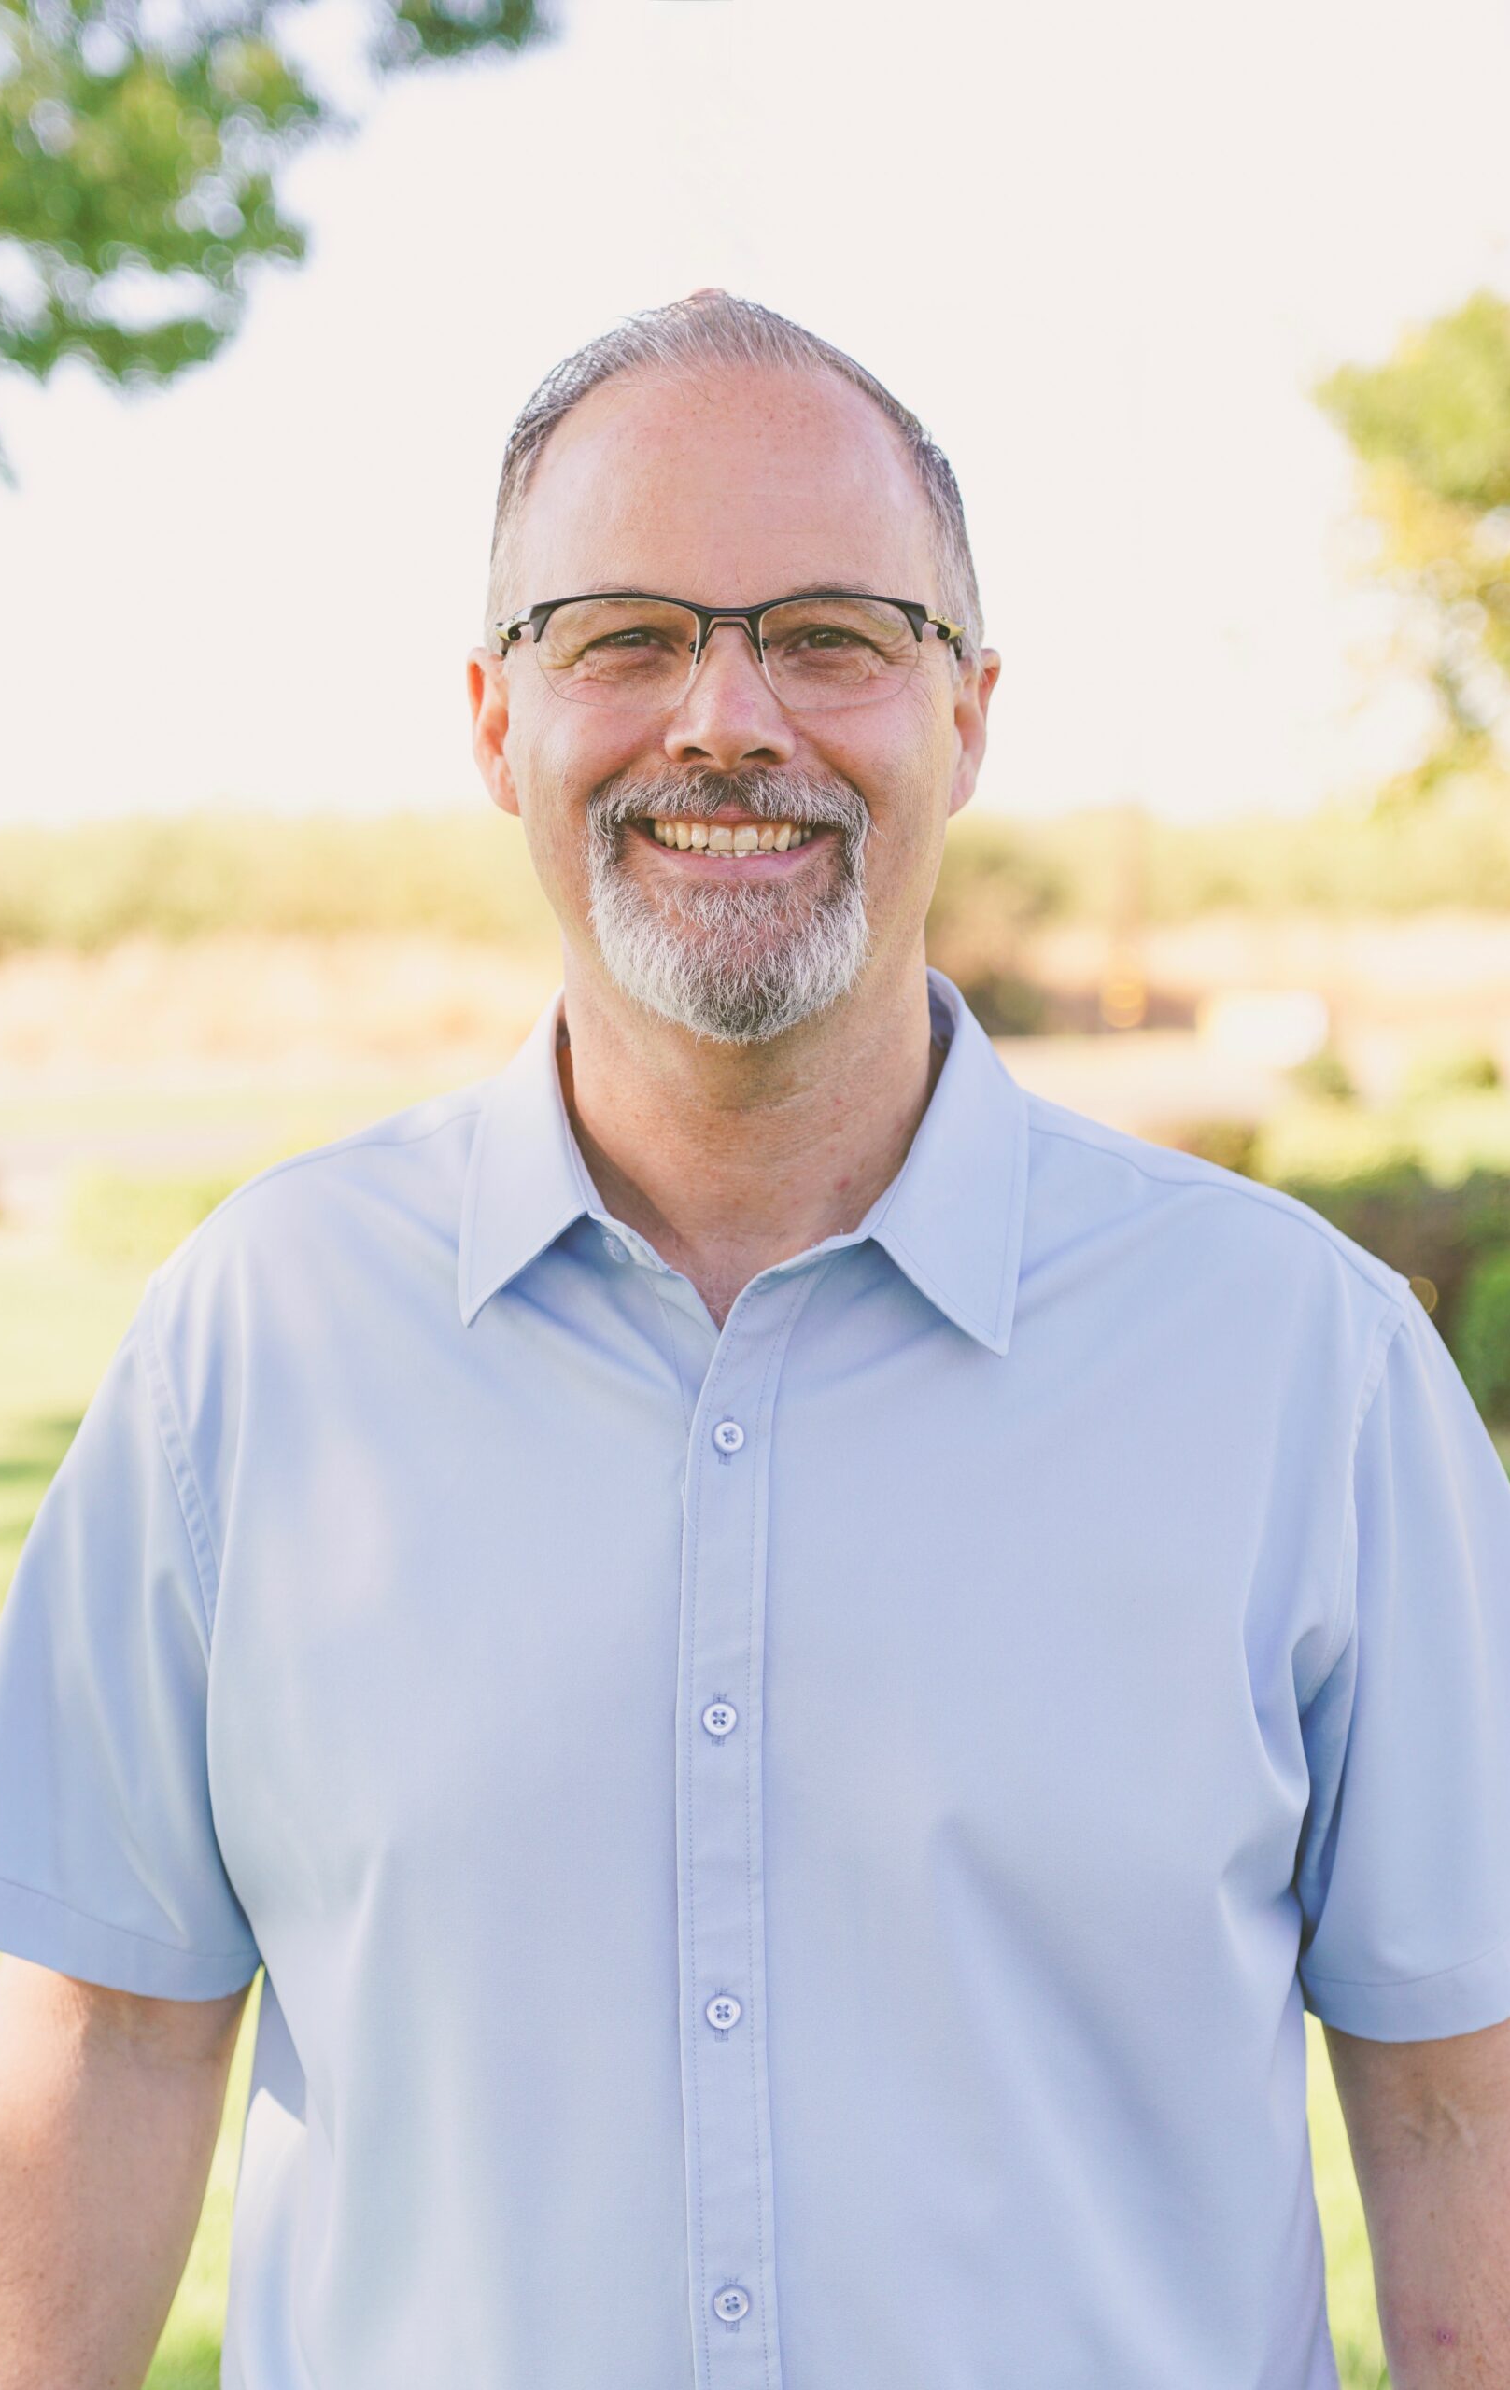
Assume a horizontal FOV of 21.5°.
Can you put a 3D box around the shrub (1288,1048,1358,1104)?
[{"bbox_3d":[3.702,-0.762,26.000,0.480,0.420,0.480,0,4,0],"label":"shrub"}]

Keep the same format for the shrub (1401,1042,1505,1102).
[{"bbox_3d":[4.543,-0.780,26.000,0.700,0.430,0.620,0,4,0],"label":"shrub"}]

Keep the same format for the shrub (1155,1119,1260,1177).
[{"bbox_3d":[2.215,-0.187,19.500,0.550,0.360,0.500,0,4,0],"label":"shrub"}]

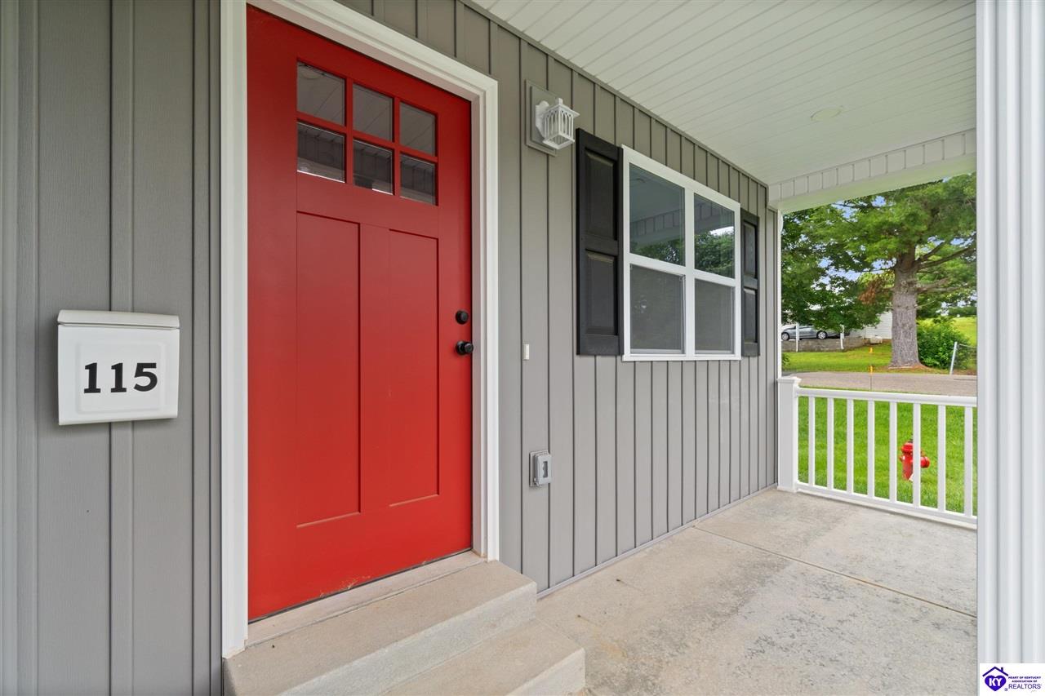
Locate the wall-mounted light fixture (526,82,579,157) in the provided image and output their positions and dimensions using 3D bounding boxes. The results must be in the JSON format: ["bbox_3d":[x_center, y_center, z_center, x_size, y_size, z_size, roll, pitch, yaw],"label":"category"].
[{"bbox_3d":[0.146,-1.092,2.022,0.205,0.305,0.200,0,0,-40],"label":"wall-mounted light fixture"}]

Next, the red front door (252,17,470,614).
[{"bbox_3d":[-0.578,-0.114,1.700,0.897,2.020,0.050,0,0,-40],"label":"red front door"}]

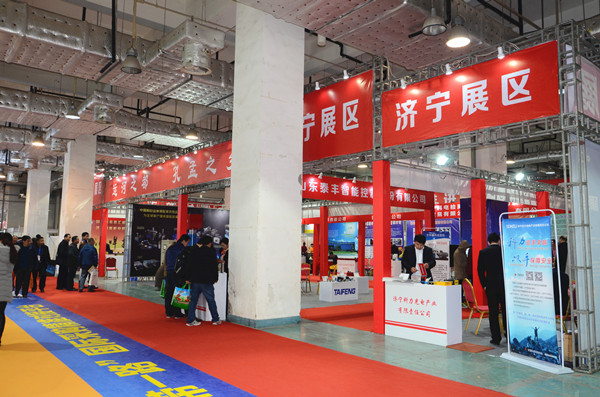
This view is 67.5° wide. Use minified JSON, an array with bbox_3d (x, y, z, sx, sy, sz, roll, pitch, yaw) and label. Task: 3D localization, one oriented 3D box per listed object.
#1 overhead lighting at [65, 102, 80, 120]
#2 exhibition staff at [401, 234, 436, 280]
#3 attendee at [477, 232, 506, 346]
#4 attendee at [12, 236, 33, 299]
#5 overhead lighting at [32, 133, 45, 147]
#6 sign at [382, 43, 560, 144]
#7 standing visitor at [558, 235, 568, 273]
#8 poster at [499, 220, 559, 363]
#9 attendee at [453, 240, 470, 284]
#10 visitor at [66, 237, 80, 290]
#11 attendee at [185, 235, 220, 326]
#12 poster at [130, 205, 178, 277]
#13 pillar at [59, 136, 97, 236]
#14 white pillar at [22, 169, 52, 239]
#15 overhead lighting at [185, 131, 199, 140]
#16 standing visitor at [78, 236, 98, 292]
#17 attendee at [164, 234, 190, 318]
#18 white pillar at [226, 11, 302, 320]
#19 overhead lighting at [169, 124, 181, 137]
[{"bbox_3d":[-7.290,-2.853,14.439,0.470,0.520,0.470,6,-8,-41],"label":"overhead lighting"},{"bbox_3d":[2.176,1.538,8.208,0.580,1.710,0.420,-2,-6,24],"label":"exhibition staff"},{"bbox_3d":[3.144,1.438,7.240,0.540,1.740,0.340,-2,-7,30],"label":"attendee"},{"bbox_3d":[-7.479,1.832,12.172,0.530,1.640,0.380,5,-7,-40],"label":"attendee"},{"bbox_3d":[-10.478,-2.446,18.000,0.500,0.580,0.500,5,-7,-41],"label":"overhead lighting"},{"bbox_3d":[2.456,-1.509,7.024,0.050,1.010,2.930,6,-8,-41],"label":"sign"},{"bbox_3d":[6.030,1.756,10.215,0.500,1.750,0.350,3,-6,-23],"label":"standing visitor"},{"bbox_3d":[3.097,1.186,5.990,0.280,1.980,0.880,4,-7,-25],"label":"poster"},{"bbox_3d":[4.151,1.901,11.447,0.380,1.650,0.500,3,-6,-21],"label":"attendee"},{"bbox_3d":[-7.000,2.007,13.986,0.380,1.670,0.500,3,-6,-23],"label":"visitor"},{"bbox_3d":[-1.802,1.531,8.485,0.600,1.650,0.500,-2,-7,25],"label":"attendee"},{"bbox_3d":[-5.496,1.646,17.523,2.088,2.702,0.060,5,-7,-41],"label":"poster"},{"bbox_3d":[-9.744,0.331,19.622,1.050,6.000,1.050,5,-7,-41],"label":"pillar"},{"bbox_3d":[-14.980,0.995,25.636,1.050,5.700,1.050,5,-7,-41],"label":"white pillar"},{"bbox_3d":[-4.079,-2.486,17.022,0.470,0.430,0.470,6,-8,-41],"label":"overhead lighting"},{"bbox_3d":[-6.439,1.998,13.767,0.530,1.640,0.450,-2,-6,30],"label":"standing visitor"},{"bbox_3d":[-2.542,1.612,9.355,0.500,1.660,0.550,-5,-8,44],"label":"attendee"},{"bbox_3d":[-0.714,-0.658,9.233,1.050,6.200,1.050,5,-7,-41],"label":"white pillar"},{"bbox_3d":[-4.635,-2.538,16.656,0.460,0.440,0.460,6,-8,-41],"label":"overhead lighting"}]

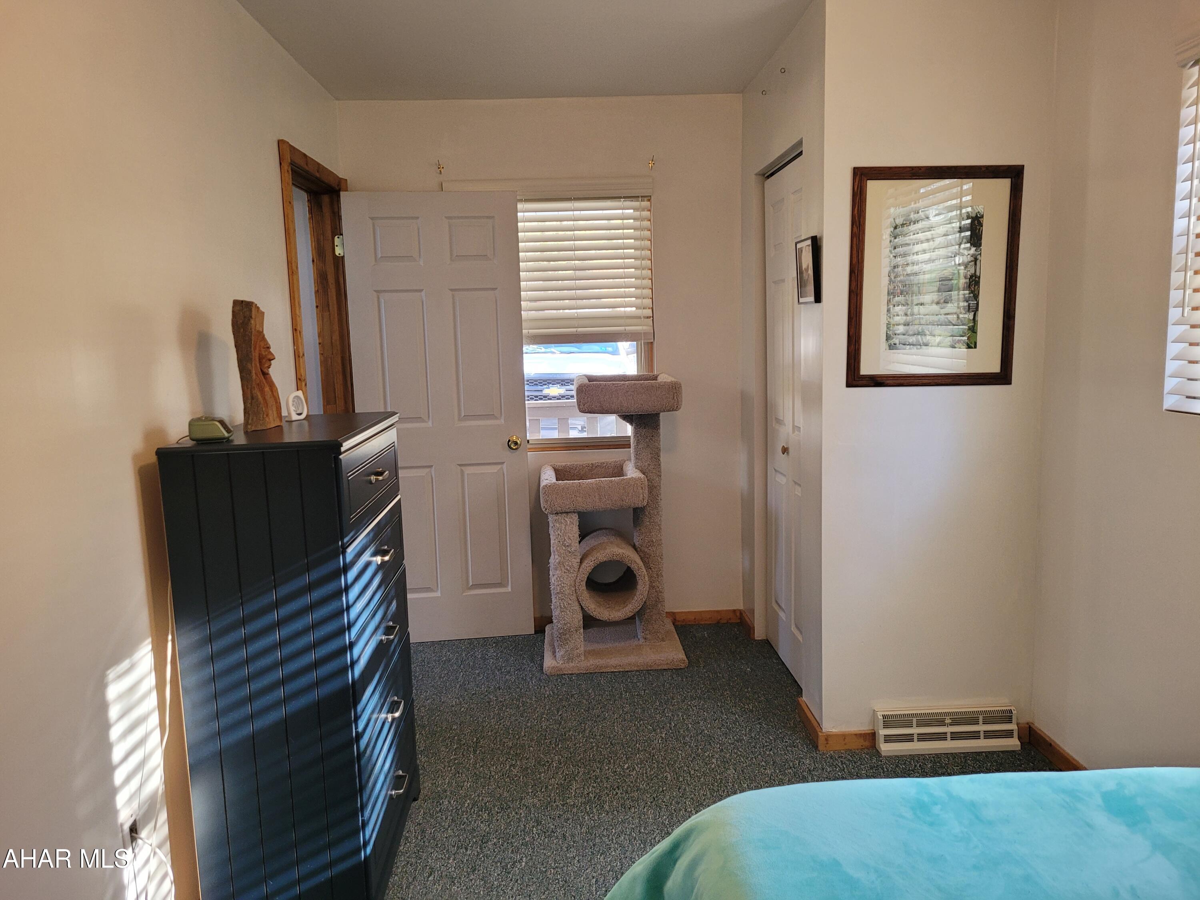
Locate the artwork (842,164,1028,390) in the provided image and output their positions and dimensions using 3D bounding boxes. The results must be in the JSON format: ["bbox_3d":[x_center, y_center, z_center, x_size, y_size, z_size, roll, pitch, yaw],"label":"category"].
[{"bbox_3d":[1.036,-0.534,2.803,0.527,0.669,0.026,-1,7,-2],"label":"artwork"}]

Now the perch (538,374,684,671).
[{"bbox_3d":[0.048,0.293,3.911,0.610,1.210,0.610,-2,8,-2],"label":"perch"}]

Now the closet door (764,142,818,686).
[{"bbox_3d":[0.768,-0.091,3.559,0.035,2.010,0.820,-2,8,-2],"label":"closet door"}]

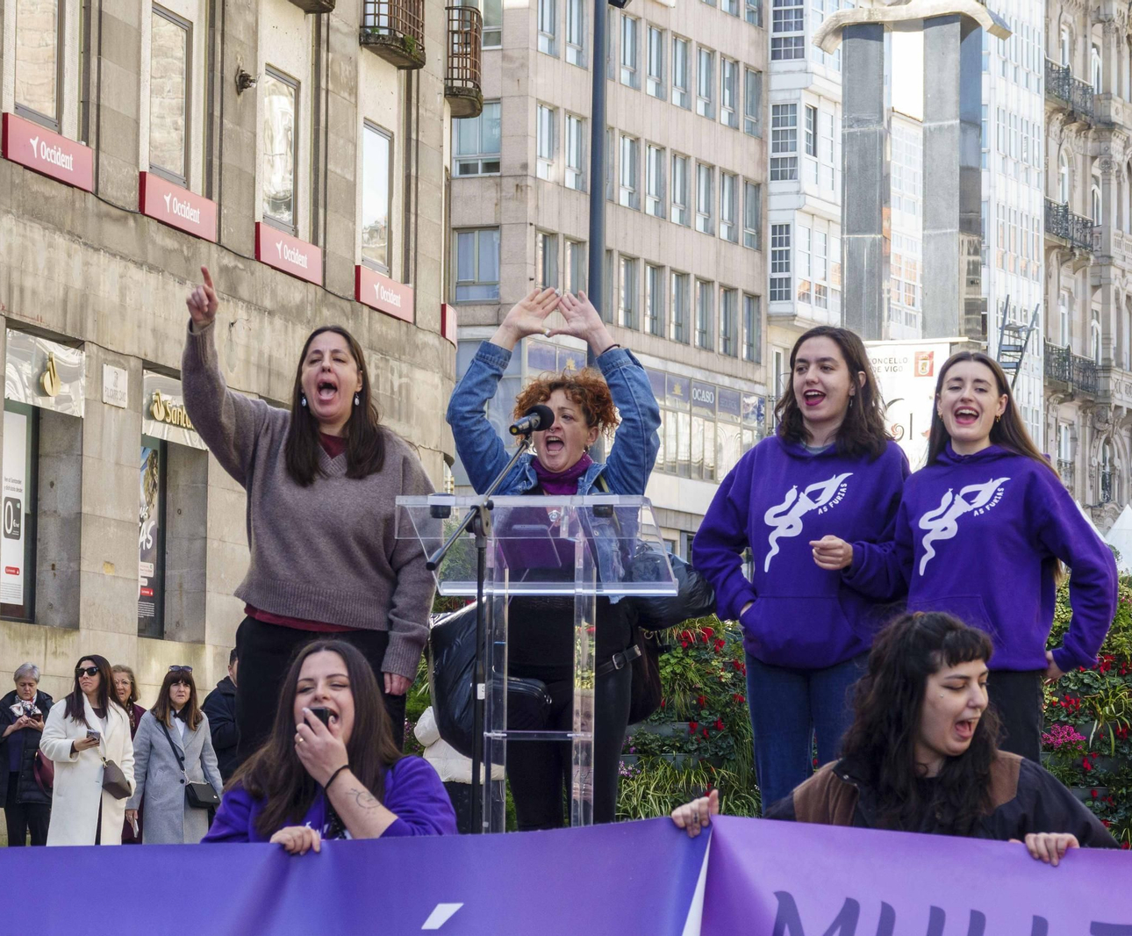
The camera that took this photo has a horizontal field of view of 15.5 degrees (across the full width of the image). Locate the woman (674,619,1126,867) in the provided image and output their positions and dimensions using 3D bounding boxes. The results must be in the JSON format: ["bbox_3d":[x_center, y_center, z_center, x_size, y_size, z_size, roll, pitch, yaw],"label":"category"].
[{"bbox_3d":[0.553,1.000,7.096,0.750,1.500,0.520,1,-4,0],"label":"woman"}]

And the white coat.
[{"bbox_3d":[-2.760,1.864,23.959,0.520,1.120,0.340,2,-4,-14],"label":"white coat"}]

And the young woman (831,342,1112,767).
[{"bbox_3d":[1.010,0.539,10.290,0.660,1.660,0.420,-1,-4,22],"label":"young woman"}]

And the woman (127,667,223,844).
[{"bbox_3d":[-2.299,1.985,24.441,0.530,1.630,0.360,1,-4,-8],"label":"woman"}]

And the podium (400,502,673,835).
[{"bbox_3d":[-0.069,0.666,9.757,0.590,1.180,0.500,0,-4,10],"label":"podium"}]

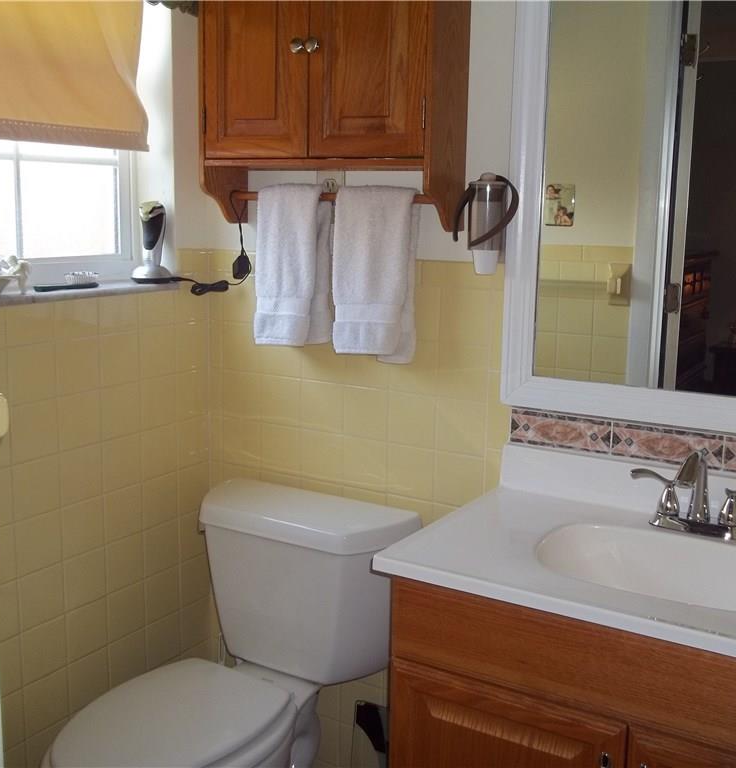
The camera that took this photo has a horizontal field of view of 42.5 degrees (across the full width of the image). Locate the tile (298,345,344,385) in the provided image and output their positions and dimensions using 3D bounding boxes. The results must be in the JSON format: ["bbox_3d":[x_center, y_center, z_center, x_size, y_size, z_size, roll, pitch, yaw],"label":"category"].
[{"bbox_3d":[-0.093,-0.061,2.007,0.108,0.108,0.009,7,12,30],"label":"tile"}]

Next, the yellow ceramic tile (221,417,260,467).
[{"bbox_3d":[-0.285,0.135,2.164,0.108,0.108,0.008,7,12,31],"label":"yellow ceramic tile"}]

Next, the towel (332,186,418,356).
[{"bbox_3d":[0.015,-0.213,1.860,0.169,0.344,0.064,7,12,31],"label":"towel"}]

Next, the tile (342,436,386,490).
[{"bbox_3d":[-0.004,0.169,1.999,0.108,0.108,0.009,7,12,30],"label":"tile"}]

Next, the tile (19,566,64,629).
[{"bbox_3d":[-0.631,0.410,1.826,0.008,0.108,0.108,7,12,31],"label":"tile"}]

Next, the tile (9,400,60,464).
[{"bbox_3d":[-0.628,0.087,1.776,0.010,0.108,0.108,7,12,31],"label":"tile"}]

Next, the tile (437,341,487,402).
[{"bbox_3d":[0.188,-0.023,1.839,0.108,0.108,0.010,7,12,31],"label":"tile"}]

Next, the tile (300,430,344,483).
[{"bbox_3d":[-0.098,0.157,2.063,0.108,0.108,0.010,7,12,31],"label":"tile"}]

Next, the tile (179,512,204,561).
[{"bbox_3d":[-0.403,0.348,2.195,0.008,0.108,0.108,7,12,31],"label":"tile"}]

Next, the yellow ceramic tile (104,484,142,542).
[{"bbox_3d":[-0.513,0.269,1.984,0.009,0.108,0.108,7,12,30],"label":"yellow ceramic tile"}]

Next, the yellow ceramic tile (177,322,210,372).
[{"bbox_3d":[-0.395,-0.083,2.118,0.008,0.108,0.108,7,12,31],"label":"yellow ceramic tile"}]

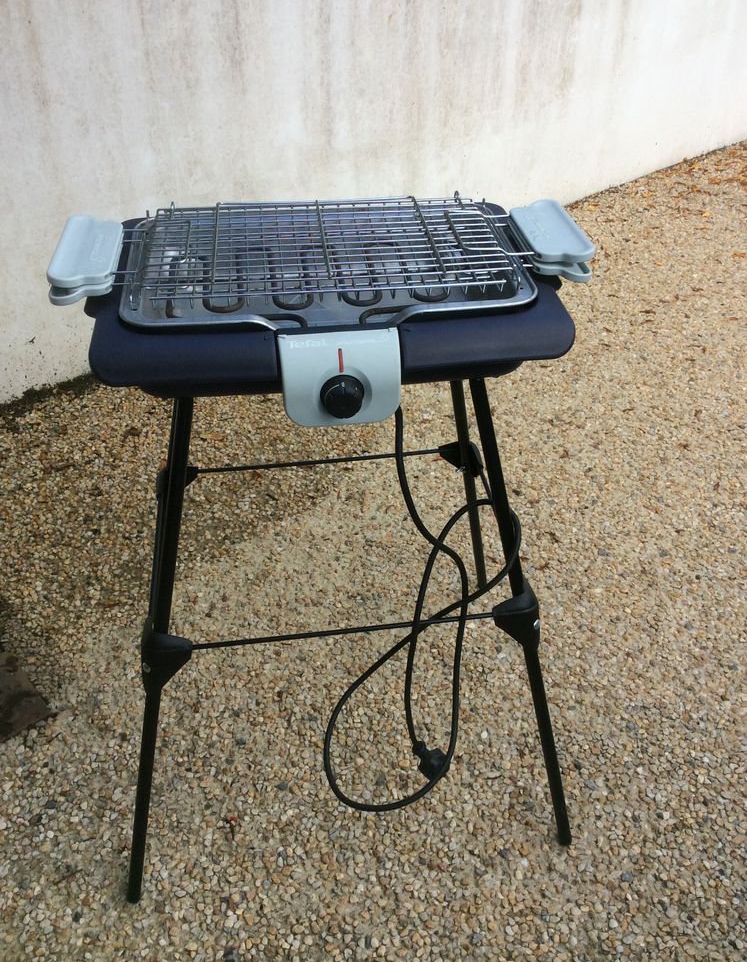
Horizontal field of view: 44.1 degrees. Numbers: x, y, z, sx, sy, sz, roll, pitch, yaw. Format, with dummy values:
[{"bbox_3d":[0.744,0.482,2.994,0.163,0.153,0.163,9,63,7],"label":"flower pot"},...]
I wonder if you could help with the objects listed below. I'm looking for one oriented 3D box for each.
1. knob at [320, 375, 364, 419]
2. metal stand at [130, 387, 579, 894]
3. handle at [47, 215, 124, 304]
[{"bbox_3d":[-0.034,-0.090,0.975,0.044,0.044,0.021,-4,24,-6],"label":"knob"},{"bbox_3d":[-0.063,0.111,1.372,0.677,0.766,0.586,-4,39,-6],"label":"metal stand"},{"bbox_3d":[-0.320,-0.249,1.041,0.064,0.036,0.158,-4,39,-6],"label":"handle"}]

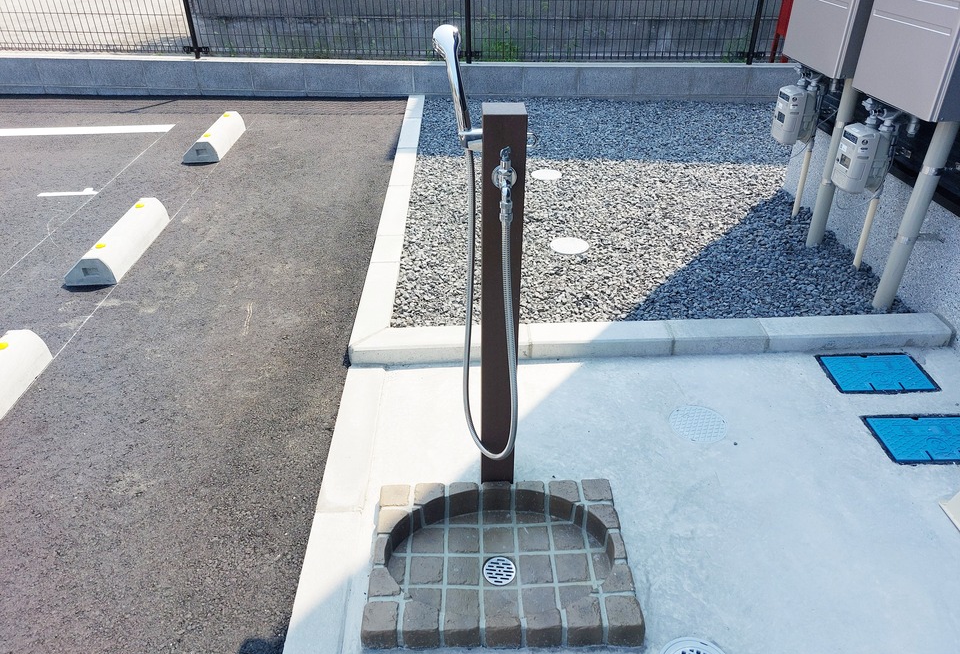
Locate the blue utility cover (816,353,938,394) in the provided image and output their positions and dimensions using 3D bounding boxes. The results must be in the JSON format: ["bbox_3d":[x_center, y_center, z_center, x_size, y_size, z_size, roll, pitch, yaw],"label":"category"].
[{"bbox_3d":[1.262,0.153,2.122,0.313,0.020,0.205,-1,32,-2],"label":"blue utility cover"}]

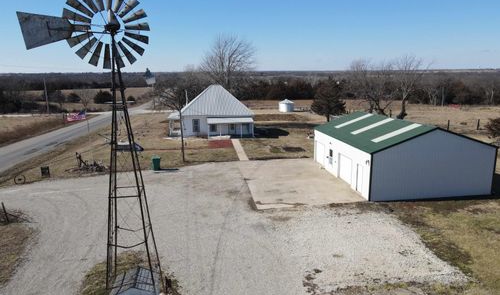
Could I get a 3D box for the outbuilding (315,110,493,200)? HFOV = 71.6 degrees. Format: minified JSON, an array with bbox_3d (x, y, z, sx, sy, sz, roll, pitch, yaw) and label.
[{"bbox_3d":[12.363,-0.065,30.497,9.850,5.100,11.900,-2,12,-9],"label":"outbuilding"}]

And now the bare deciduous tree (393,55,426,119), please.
[{"bbox_3d":[31.396,-11.896,68.073,7.238,12.122,7.238,0,12,0],"label":"bare deciduous tree"}]

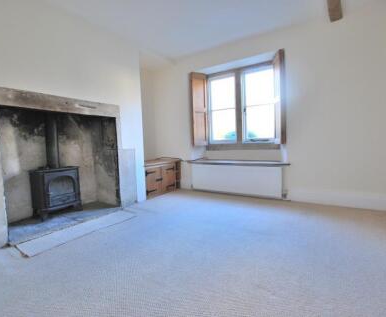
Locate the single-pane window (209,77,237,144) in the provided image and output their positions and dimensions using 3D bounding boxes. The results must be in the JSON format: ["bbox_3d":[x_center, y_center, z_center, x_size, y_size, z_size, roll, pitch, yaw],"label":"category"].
[{"bbox_3d":[0.548,-0.920,3.725,0.540,1.240,0.080,0,4,31],"label":"single-pane window"}]

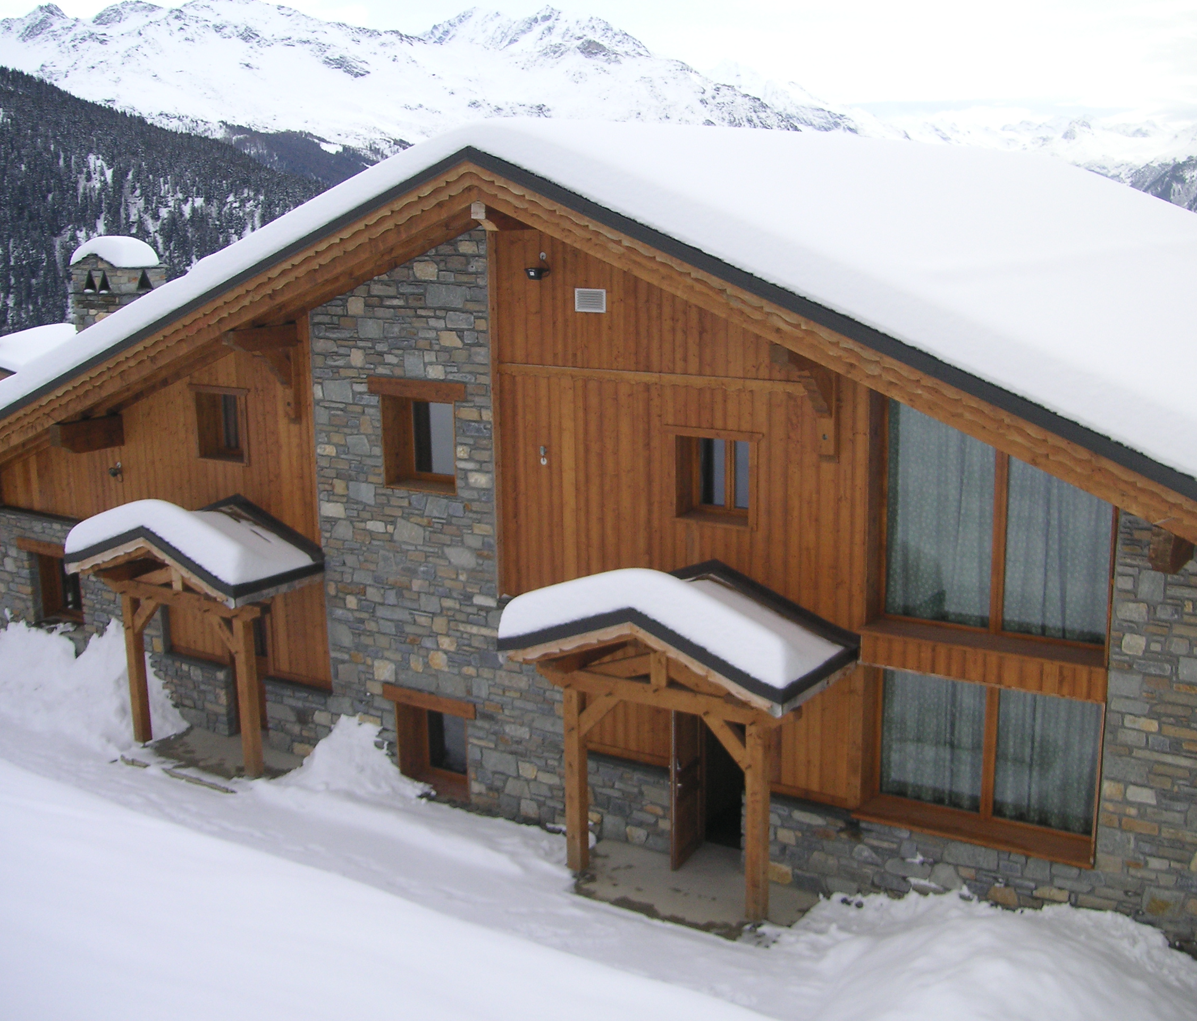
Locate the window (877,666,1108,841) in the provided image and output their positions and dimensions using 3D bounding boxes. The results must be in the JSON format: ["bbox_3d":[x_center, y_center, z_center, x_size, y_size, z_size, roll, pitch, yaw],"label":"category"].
[{"bbox_3d":[4.170,2.546,15.472,2.449,1.566,0.152,7,15,31],"label":"window"}]

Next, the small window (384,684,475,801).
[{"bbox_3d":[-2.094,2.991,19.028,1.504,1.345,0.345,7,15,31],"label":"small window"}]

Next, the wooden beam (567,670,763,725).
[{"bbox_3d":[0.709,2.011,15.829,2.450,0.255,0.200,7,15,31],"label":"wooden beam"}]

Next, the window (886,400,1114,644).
[{"bbox_3d":[4.111,0.109,14.879,2.449,2.443,0.152,7,15,31],"label":"window"}]

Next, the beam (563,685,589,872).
[{"bbox_3d":[-0.244,3.061,16.706,0.186,2.263,0.214,7,15,31],"label":"beam"}]

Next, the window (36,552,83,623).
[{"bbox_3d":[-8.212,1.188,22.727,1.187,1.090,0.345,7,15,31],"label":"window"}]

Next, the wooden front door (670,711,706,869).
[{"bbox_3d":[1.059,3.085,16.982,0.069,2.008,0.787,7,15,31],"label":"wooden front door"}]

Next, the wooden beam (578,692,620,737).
[{"bbox_3d":[0.002,2.240,16.345,0.806,0.195,0.152,-46,-14,32],"label":"wooden beam"}]

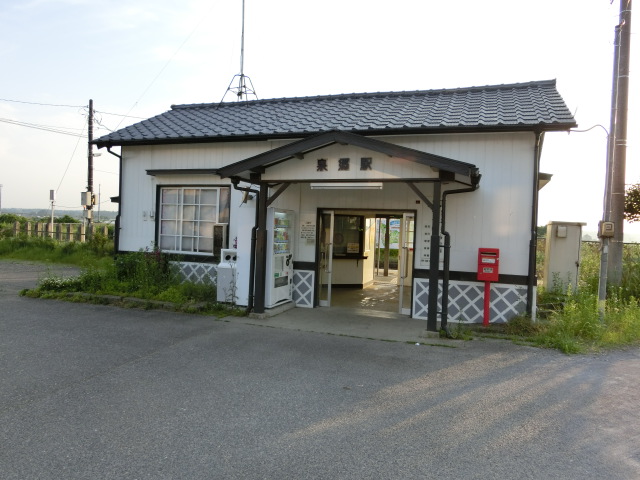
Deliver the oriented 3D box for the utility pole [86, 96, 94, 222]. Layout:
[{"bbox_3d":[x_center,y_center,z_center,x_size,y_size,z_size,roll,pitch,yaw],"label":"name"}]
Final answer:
[{"bbox_3d":[-11.481,-3.167,23.036,0.260,7.760,0.260,3,1,20],"label":"utility pole"}]

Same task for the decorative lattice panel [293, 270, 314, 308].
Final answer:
[{"bbox_3d":[-0.358,0.988,9.303,0.500,0.750,0.060,3,1,20],"label":"decorative lattice panel"}]

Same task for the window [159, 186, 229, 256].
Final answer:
[{"bbox_3d":[-2.851,-0.433,10.235,1.840,1.500,0.100,3,1,20],"label":"window"}]

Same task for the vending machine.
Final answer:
[{"bbox_3d":[-1.042,0.323,9.001,0.740,1.840,0.970,3,1,20],"label":"vending machine"}]

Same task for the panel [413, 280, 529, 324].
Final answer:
[{"bbox_3d":[2.648,1.123,8.213,1.980,0.750,0.060,3,1,20],"label":"panel"}]

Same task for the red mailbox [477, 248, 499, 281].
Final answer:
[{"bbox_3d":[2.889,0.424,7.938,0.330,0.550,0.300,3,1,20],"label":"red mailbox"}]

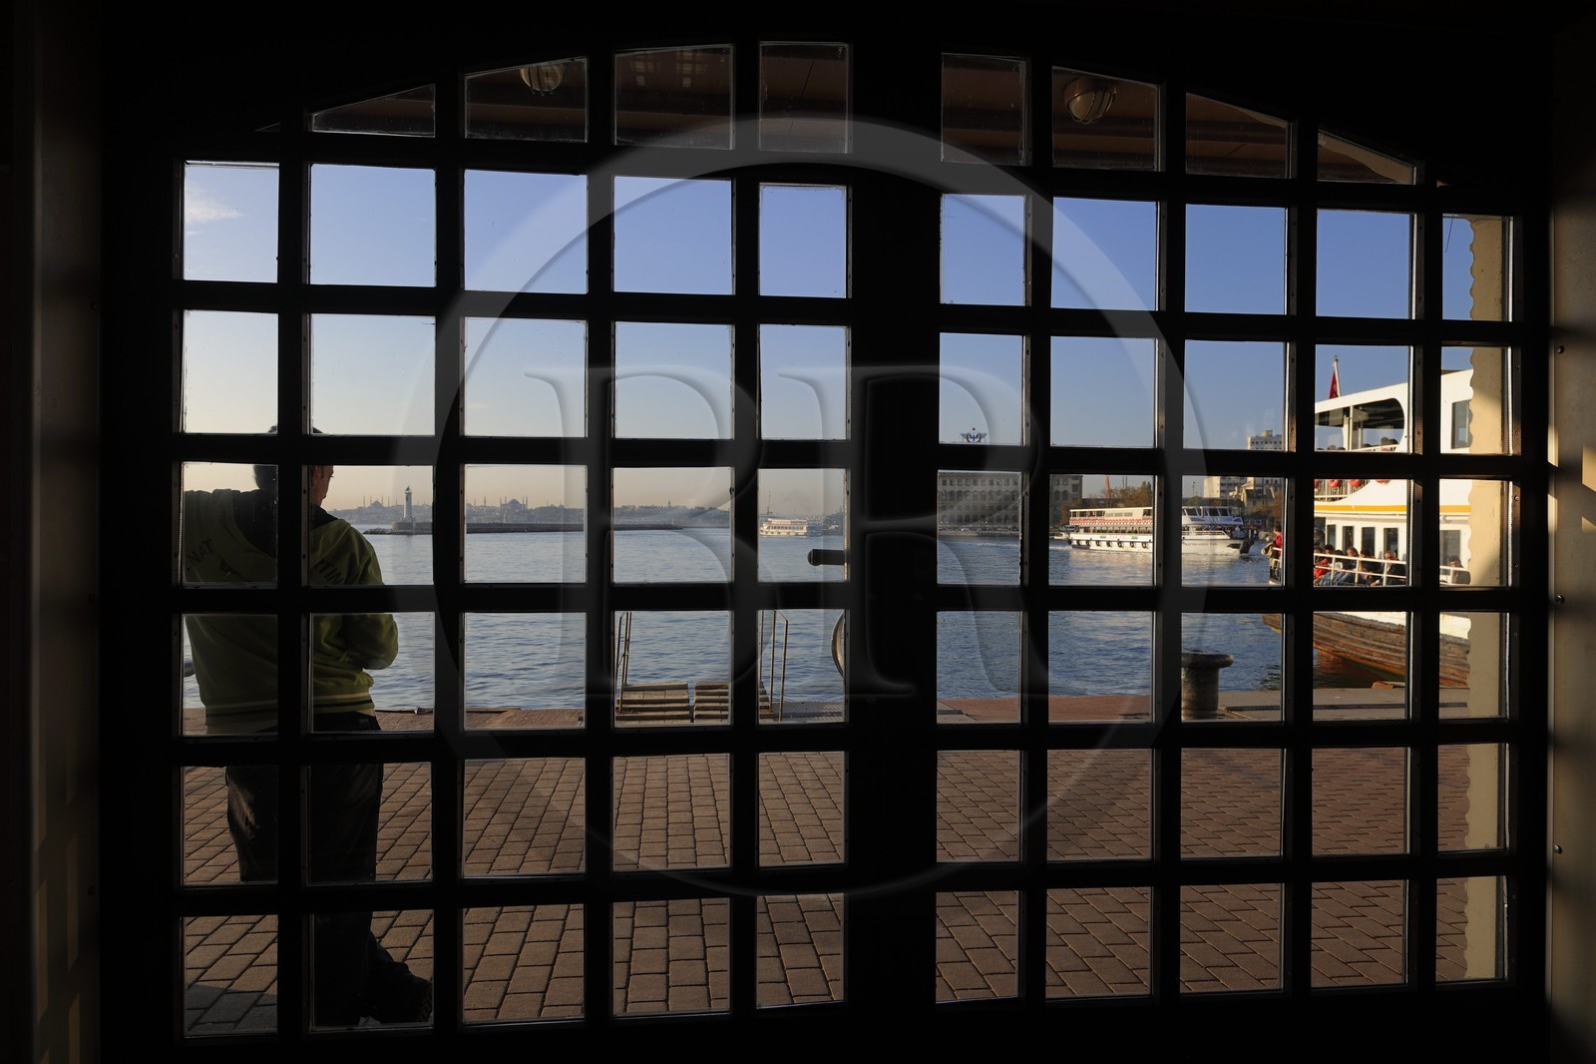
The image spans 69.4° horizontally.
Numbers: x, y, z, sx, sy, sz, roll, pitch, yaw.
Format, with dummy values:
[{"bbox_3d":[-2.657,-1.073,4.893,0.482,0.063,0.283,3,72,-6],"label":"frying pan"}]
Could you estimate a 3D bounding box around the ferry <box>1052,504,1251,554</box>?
[{"bbox_3d":[48.700,-0.400,153.600,8.000,6.100,36.000,0,0,-16],"label":"ferry"}]

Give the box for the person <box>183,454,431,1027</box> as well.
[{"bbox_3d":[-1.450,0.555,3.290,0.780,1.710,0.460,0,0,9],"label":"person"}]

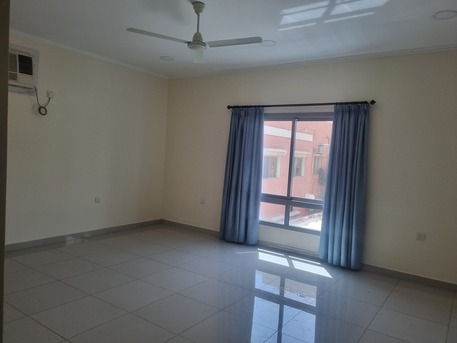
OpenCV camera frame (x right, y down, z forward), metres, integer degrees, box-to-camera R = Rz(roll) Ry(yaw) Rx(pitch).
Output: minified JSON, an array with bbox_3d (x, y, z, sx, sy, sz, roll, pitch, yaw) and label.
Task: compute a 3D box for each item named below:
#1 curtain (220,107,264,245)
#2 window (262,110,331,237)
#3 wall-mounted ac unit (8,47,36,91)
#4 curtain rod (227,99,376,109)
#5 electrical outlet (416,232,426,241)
[{"bbox_3d":[0.257,0.070,5.909,0.750,2.310,0.150,5,3,35],"label":"curtain"},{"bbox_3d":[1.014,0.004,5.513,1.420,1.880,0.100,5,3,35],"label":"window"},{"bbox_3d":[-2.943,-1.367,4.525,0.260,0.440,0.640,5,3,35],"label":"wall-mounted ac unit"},{"bbox_3d":[1.001,-1.034,5.391,2.430,0.060,0.090,5,3,35],"label":"curtain rod"},{"bbox_3d":[2.504,0.853,4.458,0.090,0.087,0.014,5,3,35],"label":"electrical outlet"}]

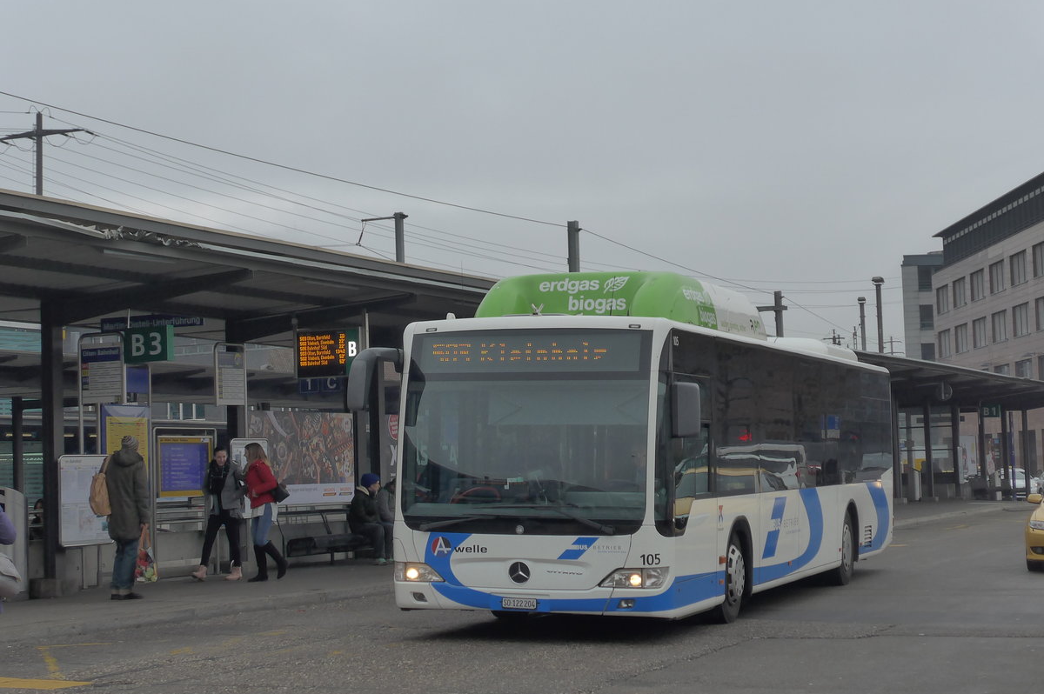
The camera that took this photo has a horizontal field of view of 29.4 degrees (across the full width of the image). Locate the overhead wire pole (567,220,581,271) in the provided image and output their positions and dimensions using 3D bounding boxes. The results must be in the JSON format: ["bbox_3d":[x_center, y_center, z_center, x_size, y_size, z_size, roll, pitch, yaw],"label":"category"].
[{"bbox_3d":[1.835,0.656,65.697,0.300,9.700,0.300,-3,-4,22],"label":"overhead wire pole"}]

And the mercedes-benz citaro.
[{"bbox_3d":[1.942,1.147,22.496,2.720,3.380,12.060,-1,-3,20],"label":"mercedes-benz citaro"}]

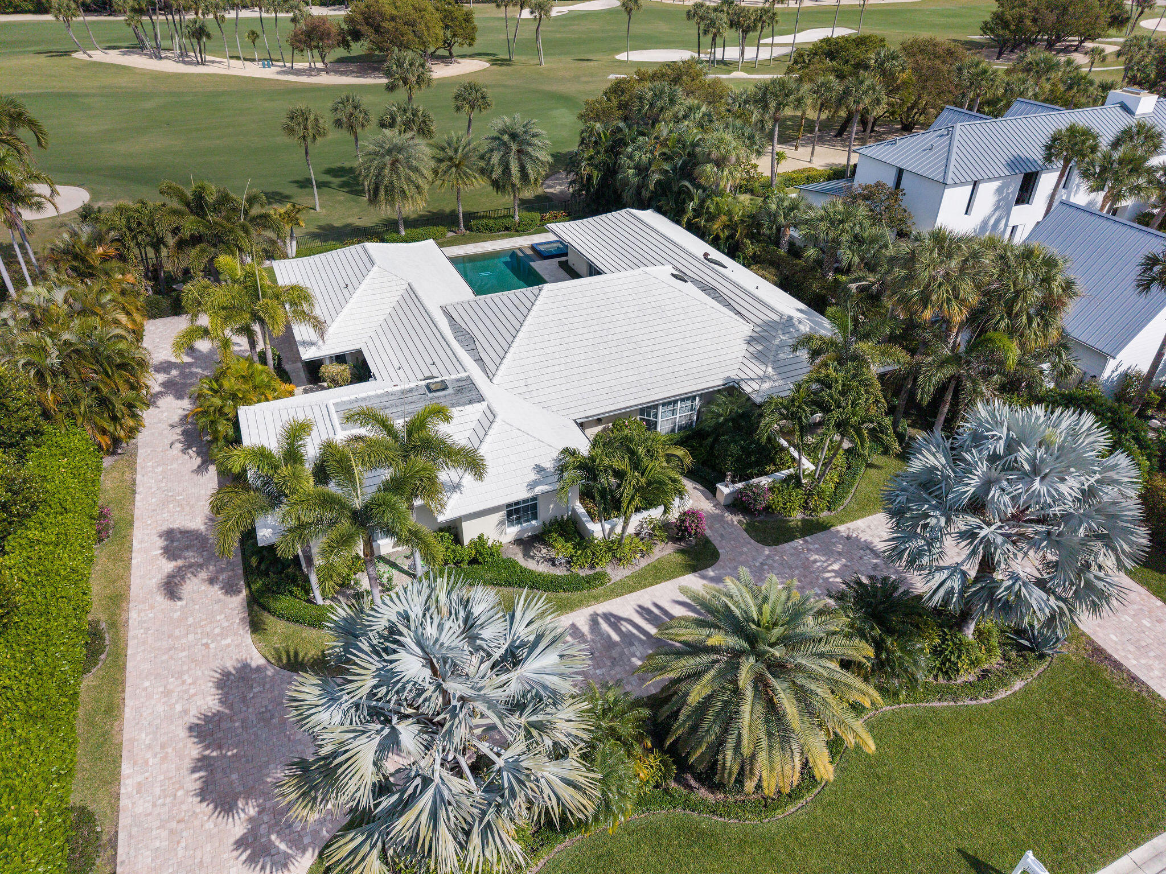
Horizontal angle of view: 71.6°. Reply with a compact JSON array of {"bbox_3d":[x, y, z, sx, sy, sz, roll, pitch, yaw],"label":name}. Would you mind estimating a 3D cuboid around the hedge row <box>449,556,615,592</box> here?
[{"bbox_3d":[-1.960,4.909,28.629,5.800,0.500,1.350,0,33,0],"label":"hedge row"}]

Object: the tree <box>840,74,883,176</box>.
[{"bbox_3d":[23.177,-26.178,68.872,3.380,8.720,3.380,10,34,15],"label":"tree"}]

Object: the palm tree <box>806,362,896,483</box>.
[{"bbox_3d":[10.384,-0.311,32.148,3.340,5.450,3.340,11,35,17],"label":"palm tree"}]

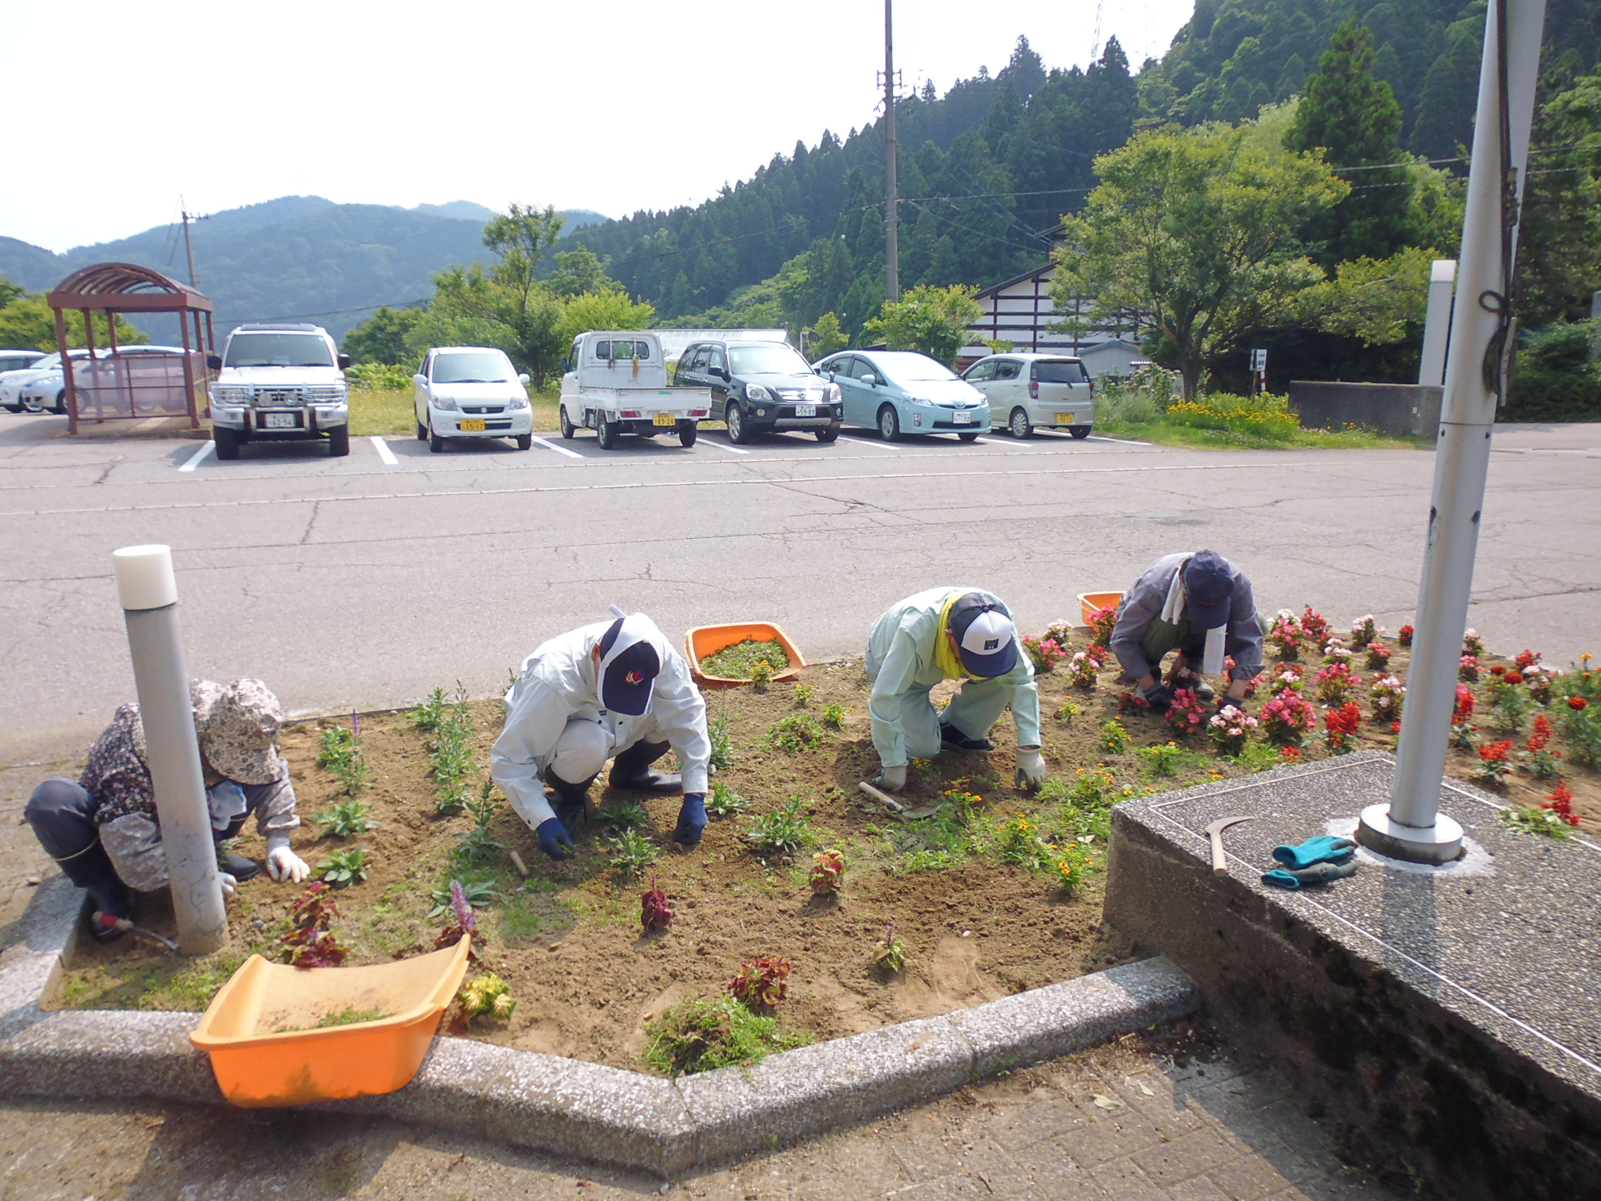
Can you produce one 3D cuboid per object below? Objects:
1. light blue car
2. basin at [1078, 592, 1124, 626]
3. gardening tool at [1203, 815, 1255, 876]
[{"bbox_3d":[1.754,-3.827,20.596,1.745,1.490,4.460,-6,14,-24],"label":"light blue car"},{"bbox_3d":[1.940,0.082,6.406,0.530,0.190,0.470,-5,14,-19],"label":"basin"},{"bbox_3d":[1.114,0.618,2.840,0.125,0.028,0.345,4,14,17],"label":"gardening tool"}]

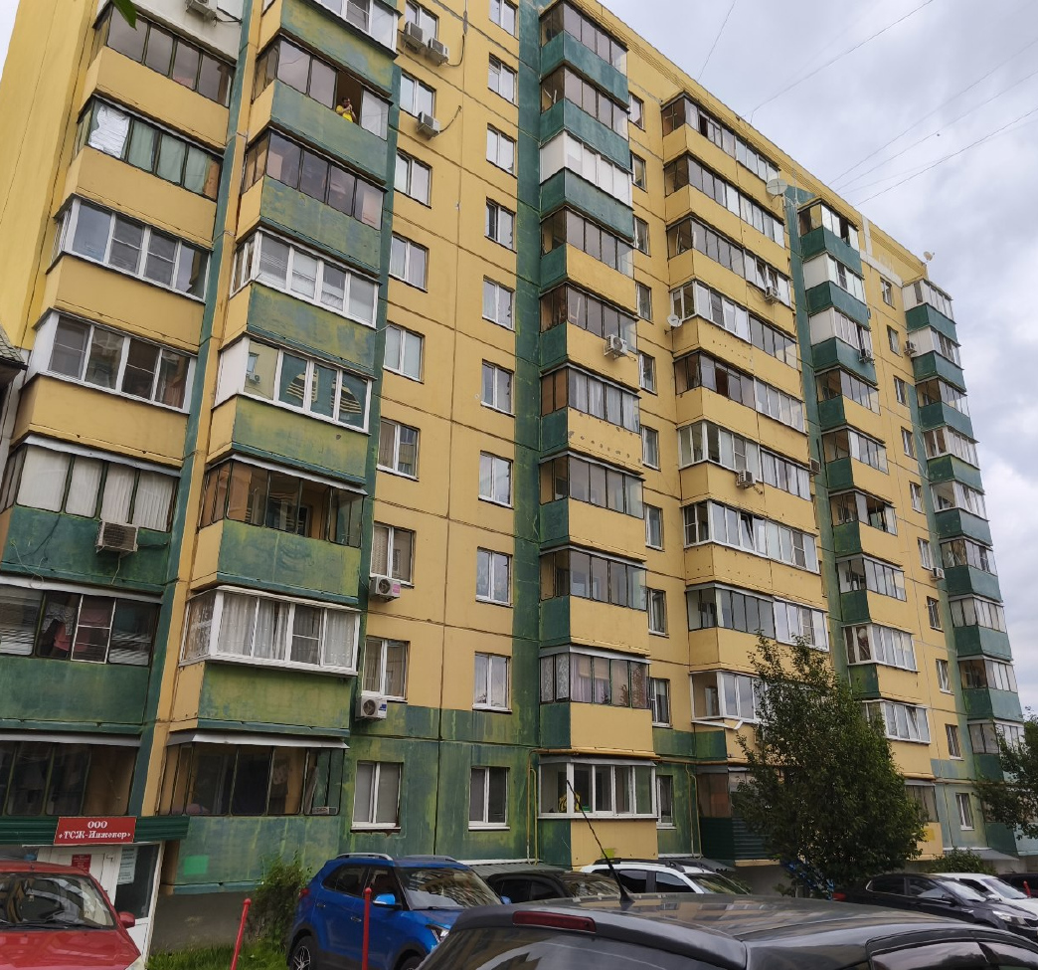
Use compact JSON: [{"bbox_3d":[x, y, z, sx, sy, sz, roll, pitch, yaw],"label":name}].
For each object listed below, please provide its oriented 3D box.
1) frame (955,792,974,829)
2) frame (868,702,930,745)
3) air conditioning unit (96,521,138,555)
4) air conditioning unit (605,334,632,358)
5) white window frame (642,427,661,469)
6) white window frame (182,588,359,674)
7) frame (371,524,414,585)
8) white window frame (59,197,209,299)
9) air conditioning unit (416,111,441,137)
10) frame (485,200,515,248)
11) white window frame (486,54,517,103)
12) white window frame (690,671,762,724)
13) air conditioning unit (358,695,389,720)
[{"bbox_3d":[18.673,13.735,36.169,1.250,1.410,0.150,17,-26,-37],"label":"frame"},{"bbox_3d":[14.663,9.336,33.579,3.500,1.400,1.150,17,-26,-38],"label":"frame"},{"bbox_3d":[-8.117,1.086,17.358,0.700,0.530,0.290,17,-26,-38],"label":"air conditioning unit"},{"bbox_3d":[3.067,-4.289,26.918,0.740,0.550,0.330,17,-26,-38],"label":"air conditioning unit"},{"bbox_3d":[4.277,-1.303,28.907,1.220,1.410,0.160,17,-26,-38],"label":"white window frame"},{"bbox_3d":[-4.997,3.112,17.585,3.200,1.380,1.280,17,-26,-37],"label":"white window frame"},{"bbox_3d":[-3.136,1.738,21.374,1.230,1.390,0.130,16,-24,-39],"label":"frame"},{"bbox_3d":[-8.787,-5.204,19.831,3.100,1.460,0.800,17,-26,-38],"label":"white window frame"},{"bbox_3d":[-2.662,-10.508,25.132,0.720,0.490,0.300,17,-26,-37],"label":"air conditioning unit"},{"bbox_3d":[-0.611,-7.993,26.586,1.180,1.400,0.150,17,-26,-37],"label":"frame"},{"bbox_3d":[-0.522,-13.461,28.671,1.270,1.450,0.150,17,-26,-38],"label":"white window frame"},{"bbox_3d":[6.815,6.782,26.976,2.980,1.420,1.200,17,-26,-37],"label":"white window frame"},{"bbox_3d":[-3.374,5.090,19.593,0.700,0.460,0.280,16,-24,-39],"label":"air conditioning unit"}]

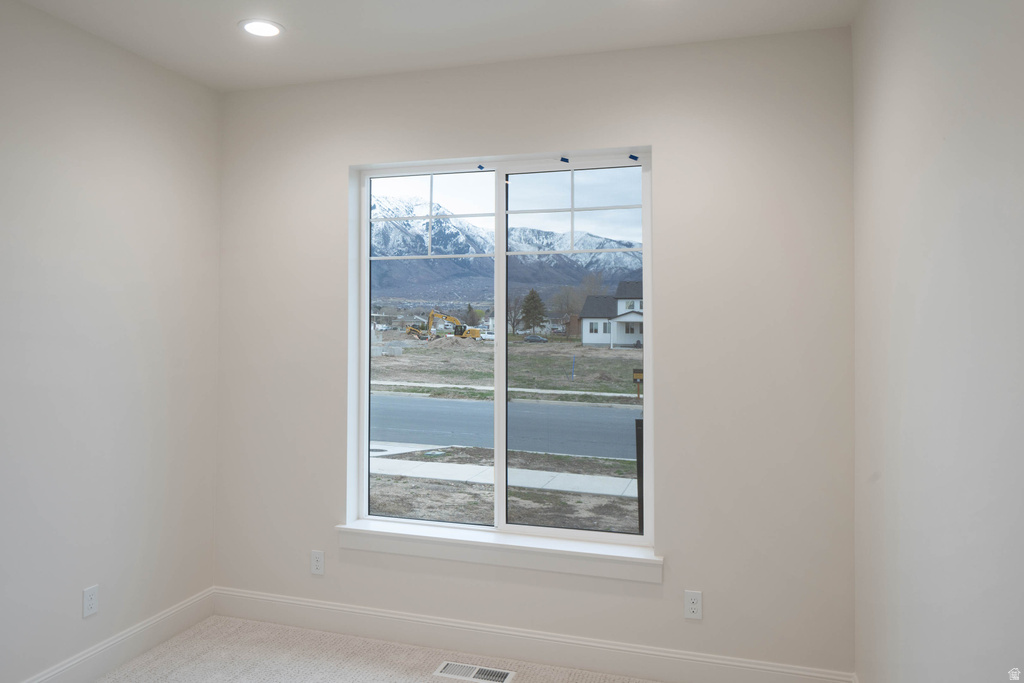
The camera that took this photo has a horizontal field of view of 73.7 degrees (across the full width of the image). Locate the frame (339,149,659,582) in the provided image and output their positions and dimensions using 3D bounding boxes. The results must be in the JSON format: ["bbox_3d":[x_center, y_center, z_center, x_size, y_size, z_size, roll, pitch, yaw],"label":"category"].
[{"bbox_3d":[-0.086,0.084,3.225,1.581,1.896,0.155,0,-1,17],"label":"frame"}]

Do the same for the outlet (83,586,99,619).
[{"bbox_3d":[-1.786,1.106,2.899,0.012,0.117,0.072,0,-1,17],"label":"outlet"}]

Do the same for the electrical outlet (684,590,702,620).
[{"bbox_3d":[0.771,1.123,2.899,0.072,0.117,0.012,0,-1,17],"label":"electrical outlet"}]

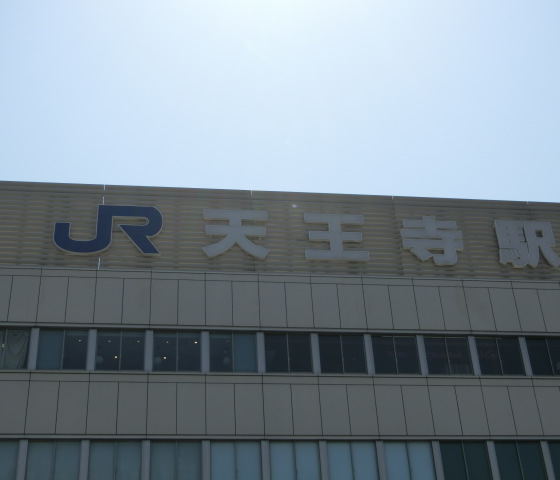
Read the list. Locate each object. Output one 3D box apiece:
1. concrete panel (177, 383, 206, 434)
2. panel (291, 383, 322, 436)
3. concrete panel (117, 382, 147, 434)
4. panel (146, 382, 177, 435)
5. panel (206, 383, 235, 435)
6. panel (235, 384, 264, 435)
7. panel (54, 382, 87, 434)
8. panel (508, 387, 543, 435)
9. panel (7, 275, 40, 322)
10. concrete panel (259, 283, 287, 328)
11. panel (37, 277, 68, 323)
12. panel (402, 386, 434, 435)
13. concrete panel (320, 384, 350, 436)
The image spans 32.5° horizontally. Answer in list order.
[{"bbox_3d":[-3.049,5.813,33.078,0.990,1.894,0.120,2,-34,-8],"label":"concrete panel"},{"bbox_3d":[0.905,5.773,32.606,0.970,1.857,0.100,2,-34,-8],"label":"panel"},{"bbox_3d":[-4.875,5.577,31.815,0.970,1.865,0.100,2,-34,-8],"label":"concrete panel"},{"bbox_3d":[-3.915,5.607,31.947,0.970,1.865,0.100,2,-34,-8],"label":"panel"},{"bbox_3d":[-1.976,5.681,32.208,0.970,1.857,0.100,2,-34,-8],"label":"panel"},{"bbox_3d":[-1.069,5.877,33.351,0.990,1.894,0.120,2,-34,-8],"label":"panel"},{"bbox_3d":[-6.796,5.515,31.551,0.970,1.865,0.100,2,-34,-8],"label":"panel"},{"bbox_3d":[8.832,6.192,34.716,0.990,1.894,0.120,2,-34,-8],"label":"panel"},{"bbox_3d":[-8.916,2.071,33.524,0.970,1.854,0.100,2,-34,-8],"label":"panel"},{"bbox_3d":[-0.272,2.348,34.712,0.970,1.854,0.100,2,-34,-8],"label":"concrete panel"},{"bbox_3d":[-8.206,2.166,34.699,0.990,1.884,0.120,2,-34,-8],"label":"panel"},{"bbox_3d":[4.730,5.884,33.135,0.970,1.865,0.100,2,-34,-8],"label":"panel"},{"bbox_3d":[1.865,5.804,32.738,0.970,1.857,0.100,2,-34,-8],"label":"concrete panel"}]

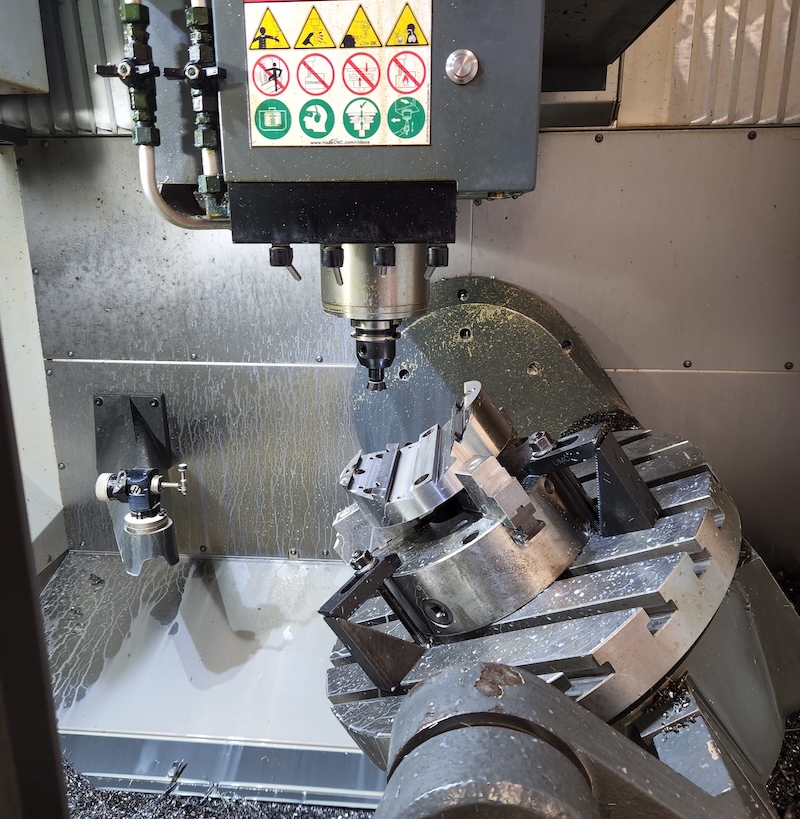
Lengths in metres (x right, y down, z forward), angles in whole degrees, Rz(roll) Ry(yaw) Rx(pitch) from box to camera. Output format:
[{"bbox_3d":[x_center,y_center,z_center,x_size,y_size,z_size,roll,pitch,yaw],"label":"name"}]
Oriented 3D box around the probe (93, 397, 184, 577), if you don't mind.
[{"bbox_3d":[-0.426,0.108,1.161,0.138,0.195,0.310,-6,15,-23],"label":"probe"}]

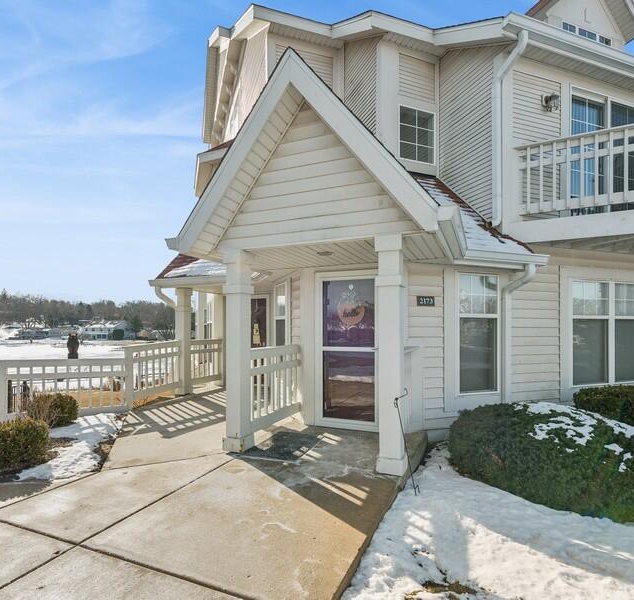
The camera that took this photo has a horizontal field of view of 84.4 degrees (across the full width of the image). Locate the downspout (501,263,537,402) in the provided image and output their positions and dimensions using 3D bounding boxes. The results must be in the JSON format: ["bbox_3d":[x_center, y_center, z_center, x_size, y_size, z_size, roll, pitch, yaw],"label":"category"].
[{"bbox_3d":[2.545,0.620,4.470,0.100,2.100,0.420,1,-3,-17],"label":"downspout"}]

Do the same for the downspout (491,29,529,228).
[{"bbox_3d":[2.559,-2.238,4.629,0.280,2.510,0.380,1,-2,-18],"label":"downspout"}]

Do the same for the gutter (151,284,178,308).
[{"bbox_3d":[-3.021,-0.069,6.900,0.420,0.480,0.260,-1,-2,21],"label":"gutter"}]

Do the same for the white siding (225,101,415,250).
[{"bbox_3d":[-0.075,-1.244,3.392,2.011,1.331,0.100,-1,-2,21],"label":"white siding"}]

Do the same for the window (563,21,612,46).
[{"bbox_3d":[5.749,-5.638,7.405,1.479,0.260,0.100,1,-2,-18],"label":"window"}]

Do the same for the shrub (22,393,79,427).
[{"bbox_3d":[-3.776,1.565,4.950,0.720,0.480,0.620,1,-2,-27],"label":"shrub"}]

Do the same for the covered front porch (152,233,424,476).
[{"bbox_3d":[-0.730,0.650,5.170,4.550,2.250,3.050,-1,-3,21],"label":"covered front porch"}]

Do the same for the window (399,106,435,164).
[{"bbox_3d":[1.563,-2.580,5.470,0.650,0.820,0.090,1,-3,-17],"label":"window"}]

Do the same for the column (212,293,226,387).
[{"bbox_3d":[-2.130,0.890,7.750,0.240,2.100,0.240,-1,-3,21],"label":"column"}]

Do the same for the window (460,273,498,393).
[{"bbox_3d":[2.150,0.438,4.640,0.655,1.554,0.100,1,-2,-18],"label":"window"}]

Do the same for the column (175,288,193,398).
[{"bbox_3d":[-2.640,0.820,6.920,0.240,2.120,0.240,-1,-3,21],"label":"column"}]

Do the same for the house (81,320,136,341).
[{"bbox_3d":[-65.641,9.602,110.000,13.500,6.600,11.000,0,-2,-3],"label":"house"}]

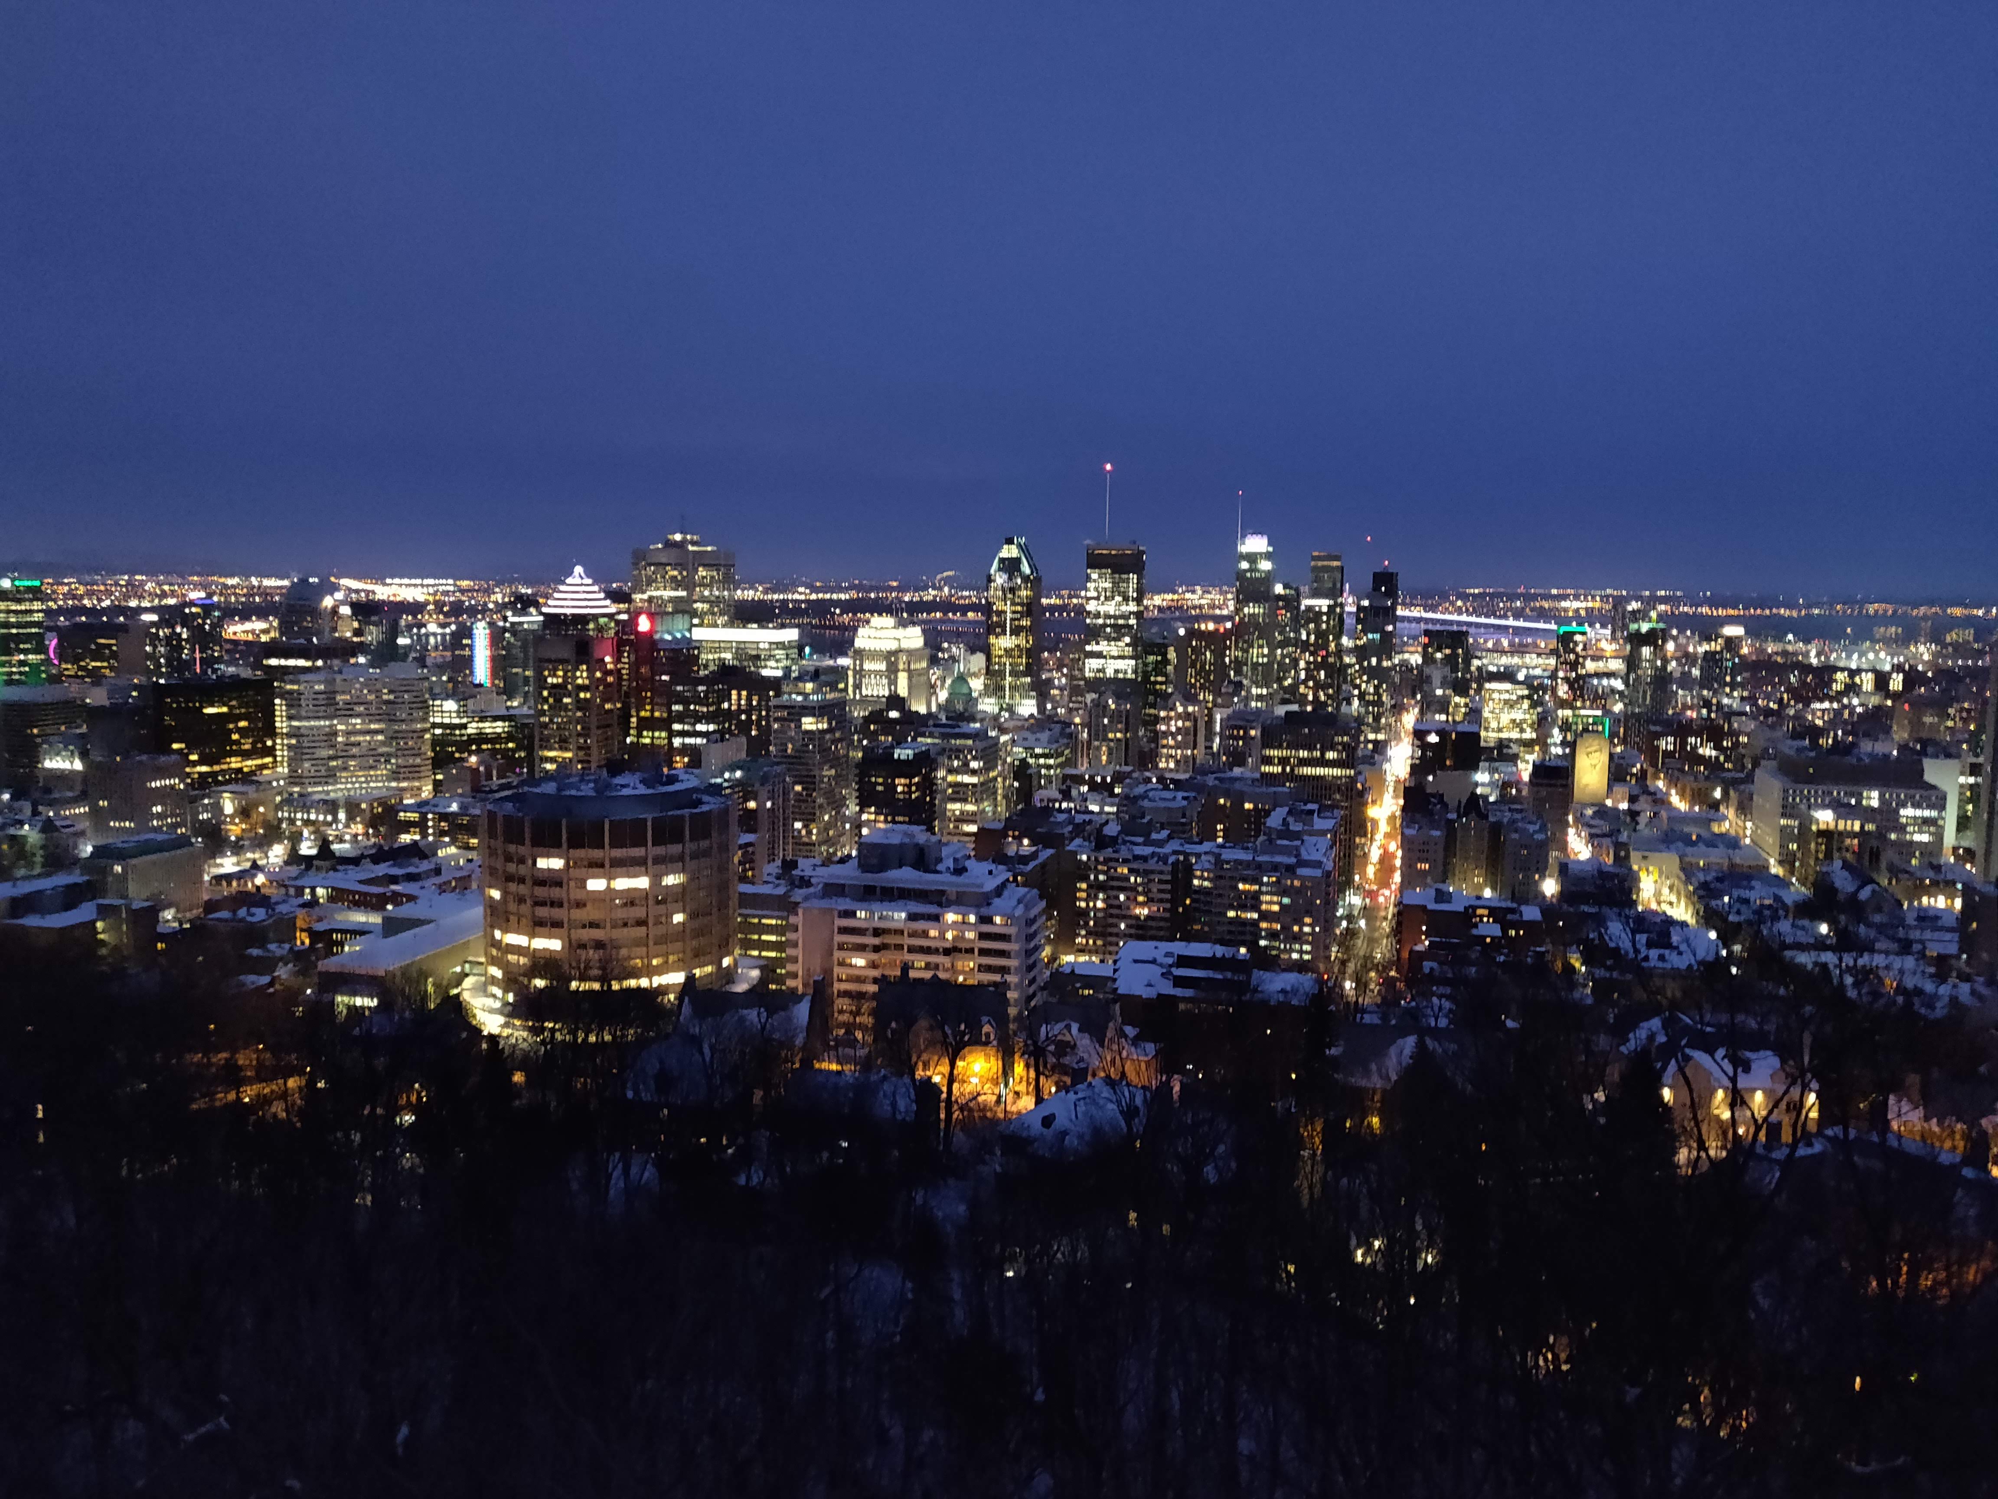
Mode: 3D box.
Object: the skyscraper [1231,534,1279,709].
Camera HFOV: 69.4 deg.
[{"bbox_3d":[267.690,-124.110,1503.090,38.000,199.000,38.000,3,7,16],"label":"skyscraper"}]

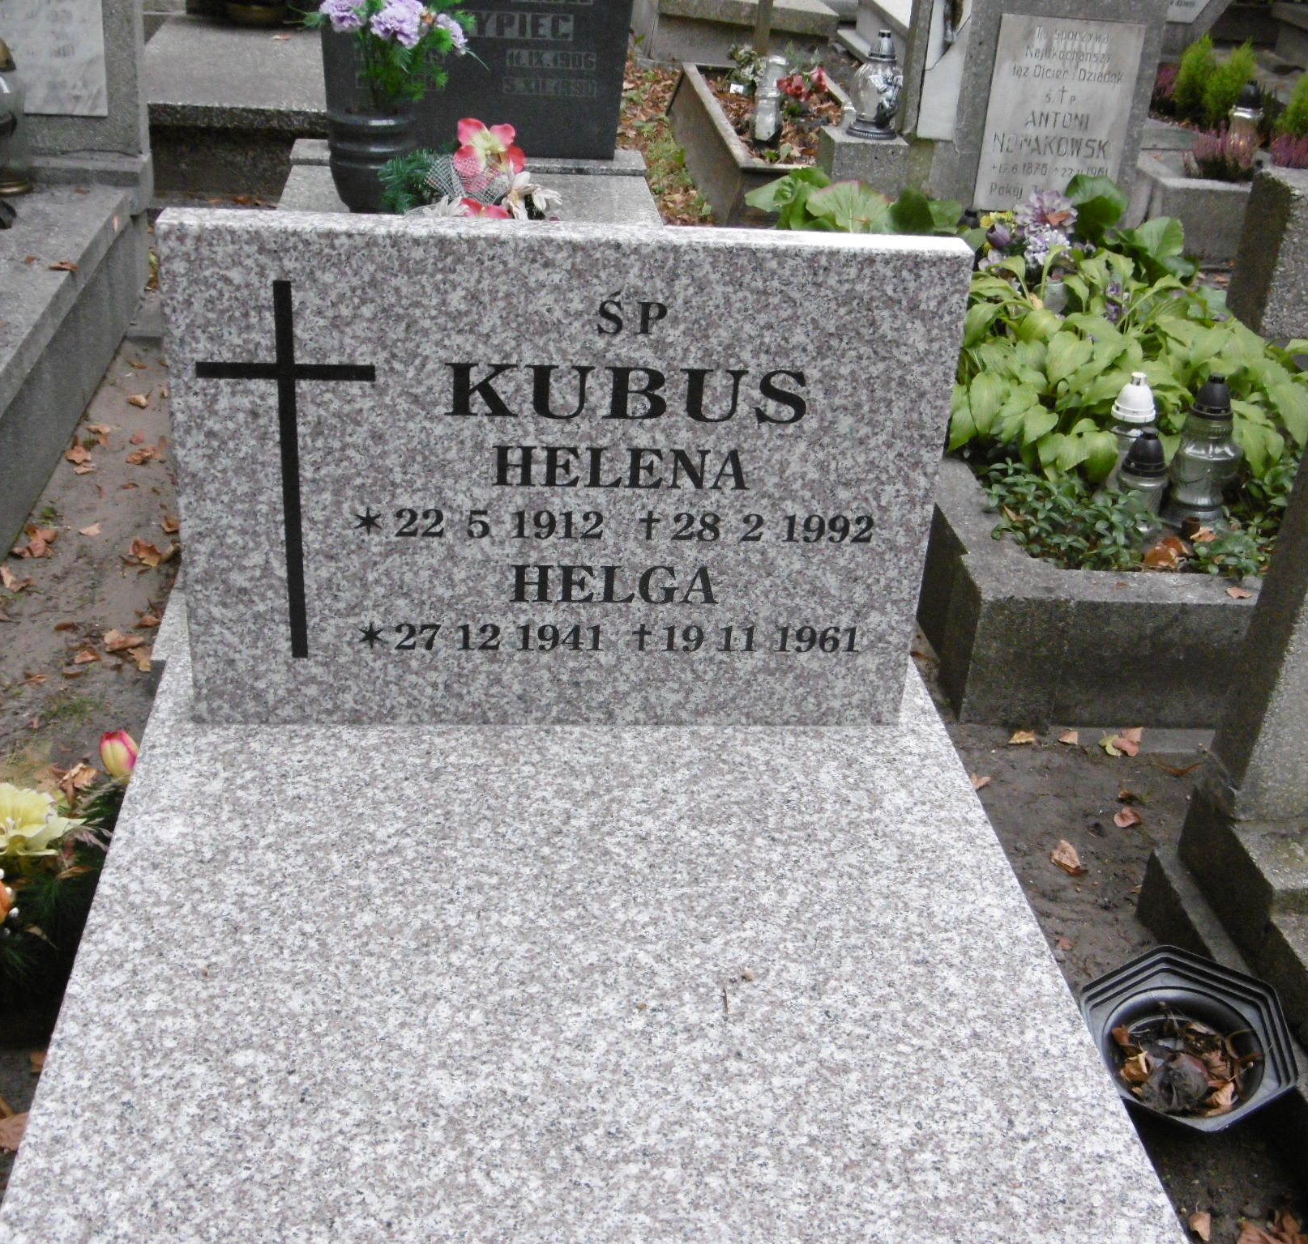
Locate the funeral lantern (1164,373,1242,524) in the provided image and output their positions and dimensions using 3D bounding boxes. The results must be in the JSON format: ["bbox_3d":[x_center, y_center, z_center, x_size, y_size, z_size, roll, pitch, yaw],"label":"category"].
[{"bbox_3d":[0.890,-0.275,2.938,0.116,0.257,0.116,1,29,-6],"label":"funeral lantern"}]

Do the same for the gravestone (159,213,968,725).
[{"bbox_3d":[-0.096,-0.144,1.952,0.800,0.557,0.064,1,29,-6],"label":"gravestone"}]

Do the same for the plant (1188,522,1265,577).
[{"bbox_3d":[0.895,-0.115,2.850,0.120,0.075,0.105,1,29,-6],"label":"plant"}]

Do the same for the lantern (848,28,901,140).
[{"bbox_3d":[0.530,-1.284,4.343,0.128,0.237,0.128,3,29,-2],"label":"lantern"}]

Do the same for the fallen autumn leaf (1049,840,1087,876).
[{"bbox_3d":[0.558,0.320,2.460,0.050,0.020,0.065,0,29,-7],"label":"fallen autumn leaf"}]

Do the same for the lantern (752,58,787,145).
[{"bbox_3d":[0.336,-1.501,5.241,0.098,0.243,0.098,1,29,-6],"label":"lantern"}]

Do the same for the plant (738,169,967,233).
[{"bbox_3d":[0.423,-0.854,3.850,0.440,0.220,0.330,1,29,-6],"label":"plant"}]

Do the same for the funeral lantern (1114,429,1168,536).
[{"bbox_3d":[0.767,-0.214,2.854,0.090,0.188,0.090,1,29,-6],"label":"funeral lantern"}]

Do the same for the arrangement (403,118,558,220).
[{"bbox_3d":[-0.348,-0.907,3.720,0.310,0.220,0.220,1,29,-6],"label":"arrangement"}]

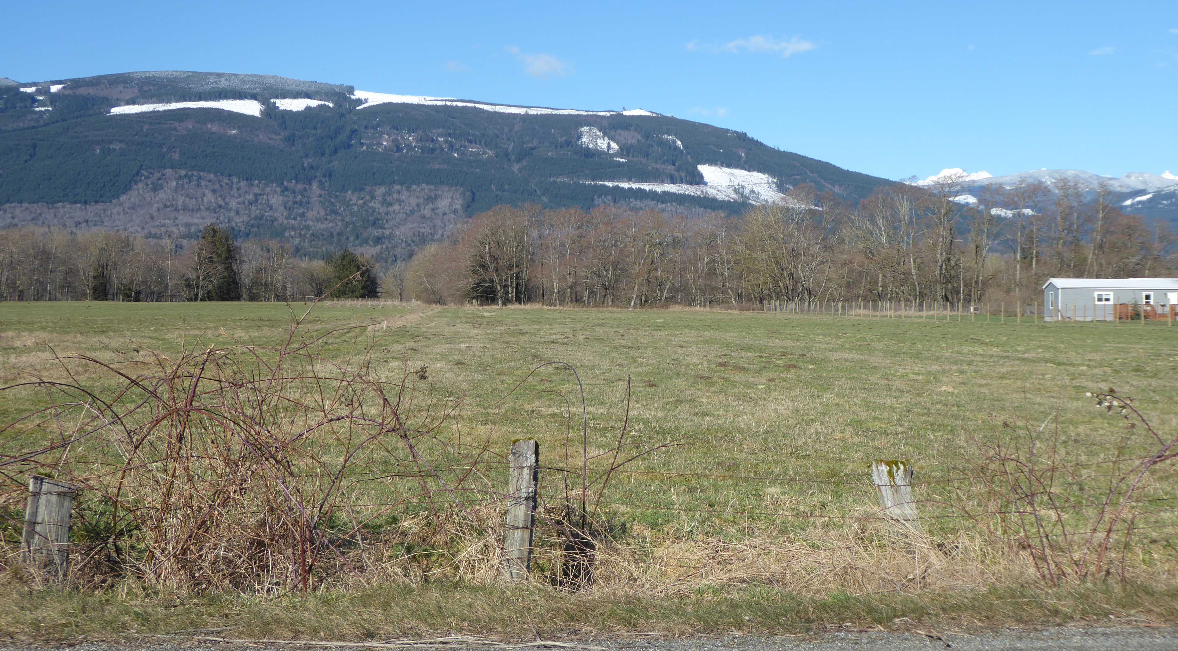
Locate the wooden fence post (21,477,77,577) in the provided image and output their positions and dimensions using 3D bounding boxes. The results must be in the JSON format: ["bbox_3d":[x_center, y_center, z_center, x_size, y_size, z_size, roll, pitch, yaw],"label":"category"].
[{"bbox_3d":[-3.140,1.190,8.700,0.235,0.640,0.180,4,1,-7],"label":"wooden fence post"}]

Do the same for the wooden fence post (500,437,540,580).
[{"bbox_3d":[-0.400,1.090,8.750,0.150,0.840,0.130,4,1,6],"label":"wooden fence post"}]

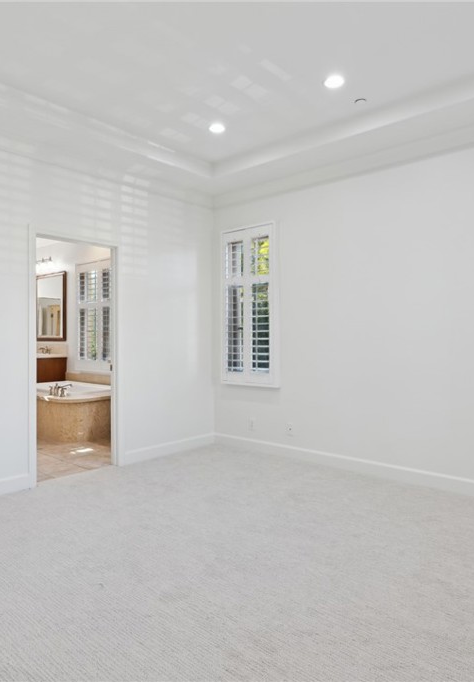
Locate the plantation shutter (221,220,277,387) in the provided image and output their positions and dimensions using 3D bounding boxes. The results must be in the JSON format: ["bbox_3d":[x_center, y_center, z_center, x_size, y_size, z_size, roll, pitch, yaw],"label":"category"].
[{"bbox_3d":[0.127,-0.367,4.790,0.732,1.669,0.080,0,0,41],"label":"plantation shutter"}]

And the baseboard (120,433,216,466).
[{"bbox_3d":[-0.669,1.108,4.696,0.015,0.120,1.254,0,0,41],"label":"baseboard"}]

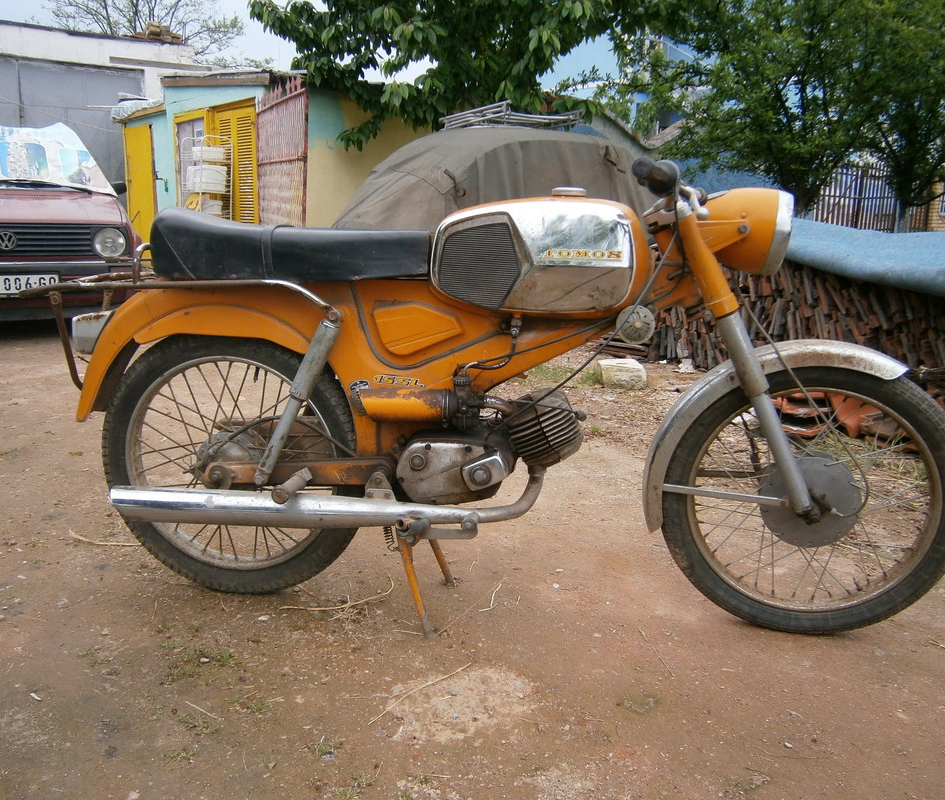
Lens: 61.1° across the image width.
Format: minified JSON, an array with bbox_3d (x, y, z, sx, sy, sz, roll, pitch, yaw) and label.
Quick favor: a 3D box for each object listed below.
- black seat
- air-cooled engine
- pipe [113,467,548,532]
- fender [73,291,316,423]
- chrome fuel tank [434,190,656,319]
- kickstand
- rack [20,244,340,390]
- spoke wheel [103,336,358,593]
[{"bbox_3d":[-0.355,-0.314,1.600,0.564,0.140,0.242,3,13,5],"label":"black seat"},{"bbox_3d":[0.043,0.082,1.645,0.366,0.230,0.216,3,13,5],"label":"air-cooled engine"},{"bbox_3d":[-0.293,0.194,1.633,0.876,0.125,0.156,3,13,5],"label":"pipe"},{"bbox_3d":[-0.557,-0.099,1.669,0.503,0.263,0.125,3,13,5],"label":"fender"},{"bbox_3d":[0.131,-0.286,1.556,0.409,0.229,0.238,3,13,5],"label":"chrome fuel tank"},{"bbox_3d":[-0.097,0.345,1.718,0.114,0.201,0.264,3,13,5],"label":"kickstand"},{"bbox_3d":[-0.570,-0.169,1.655,0.654,0.303,0.242,3,13,5],"label":"rack"},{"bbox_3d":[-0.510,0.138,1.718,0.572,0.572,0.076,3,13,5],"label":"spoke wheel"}]

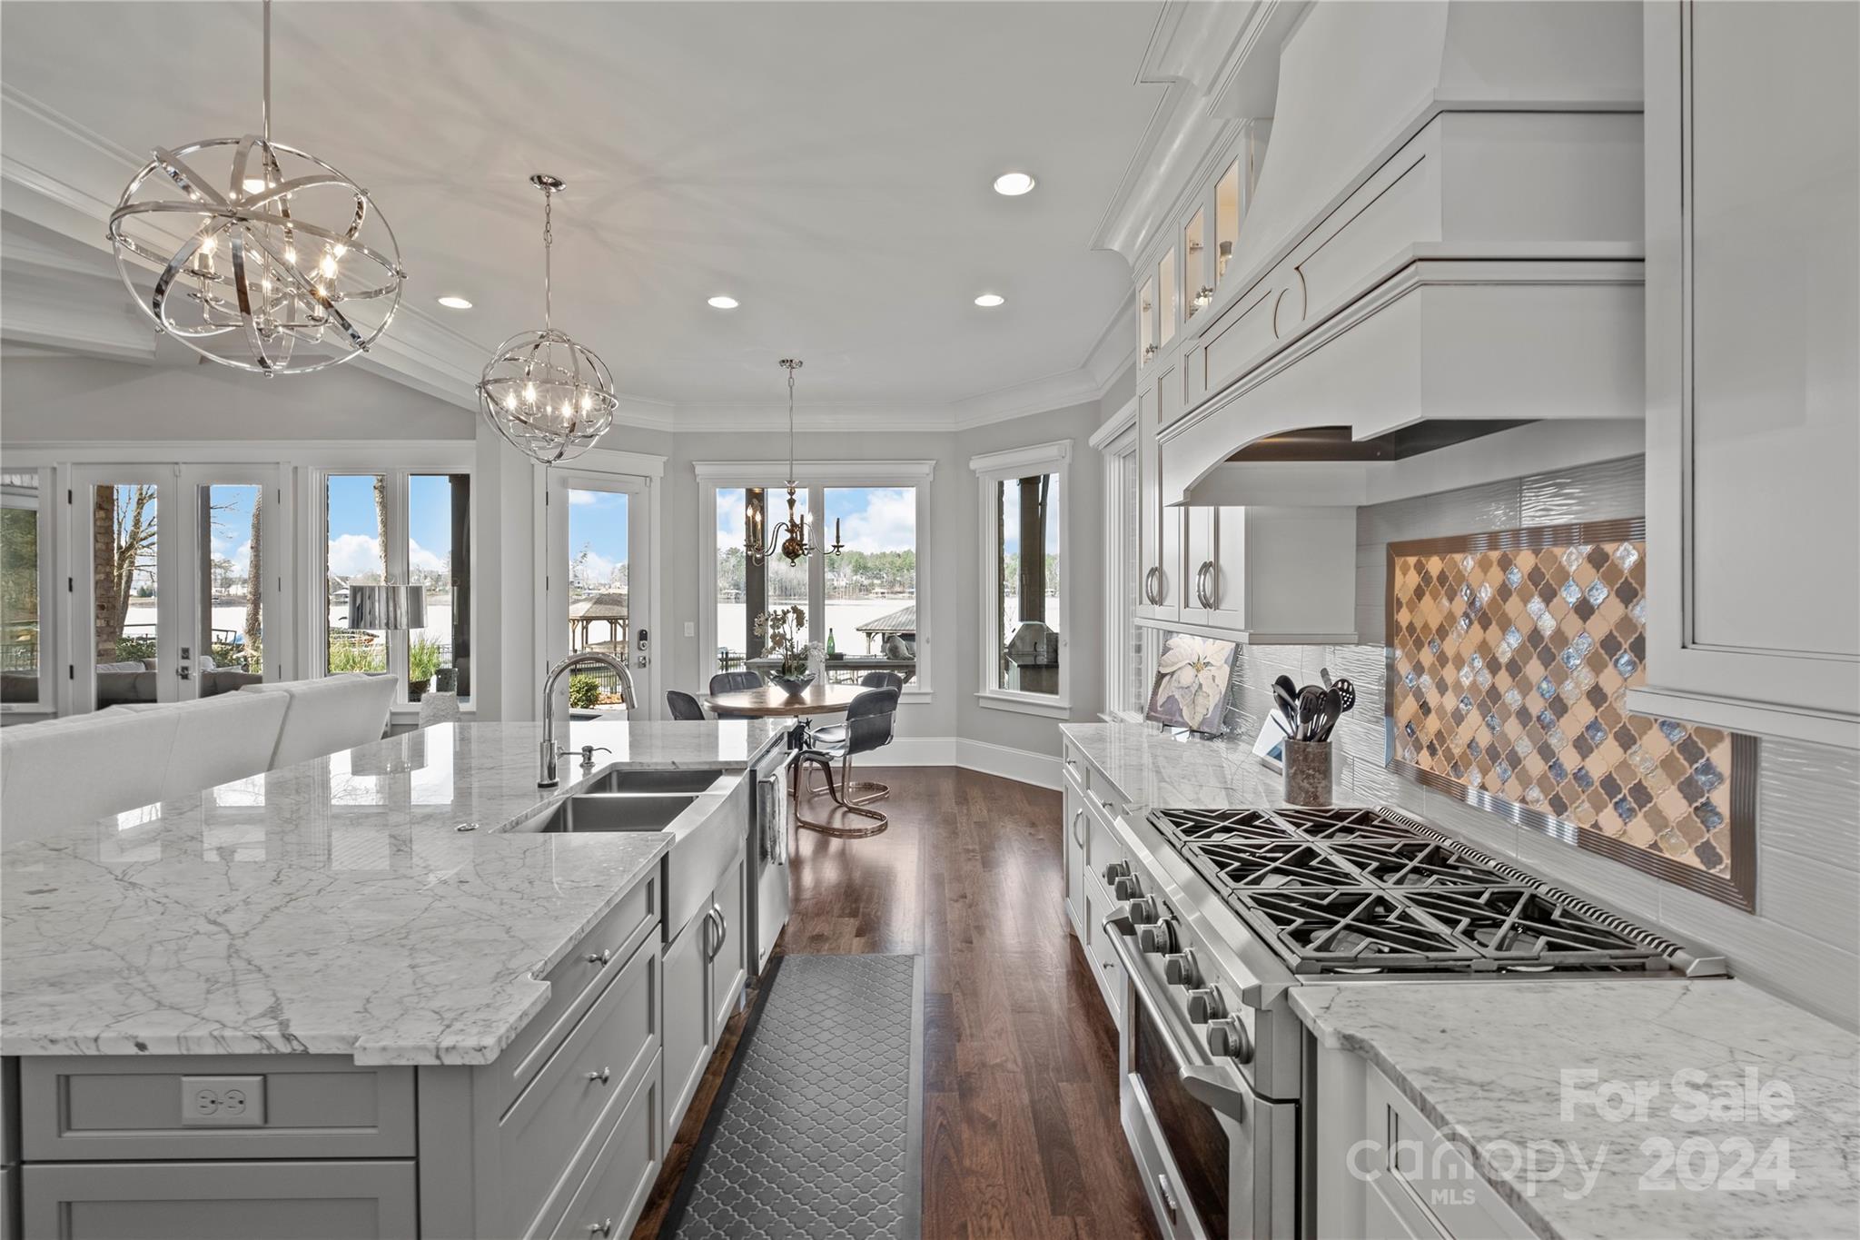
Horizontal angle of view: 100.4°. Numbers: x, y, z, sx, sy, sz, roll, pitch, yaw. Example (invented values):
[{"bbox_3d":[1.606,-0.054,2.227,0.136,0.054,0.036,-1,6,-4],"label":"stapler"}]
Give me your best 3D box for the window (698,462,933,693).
[{"bbox_3d":[-0.981,-0.360,6.630,2.020,1.980,0.130,0,1,0],"label":"window"}]

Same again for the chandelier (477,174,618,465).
[{"bbox_3d":[-1.439,-1.139,2.941,0.490,1.075,0.490,0,2,0],"label":"chandelier"}]

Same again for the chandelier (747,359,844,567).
[{"bbox_3d":[-0.950,-1.029,5.350,0.680,1.430,0.680,0,1,0],"label":"chandelier"}]

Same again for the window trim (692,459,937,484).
[{"bbox_3d":[-0.993,-1.259,6.553,2.040,0.200,0.100,0,2,0],"label":"window trim"}]

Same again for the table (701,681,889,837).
[{"bbox_3d":[-0.950,0.921,5.350,1.220,0.750,1.220,0,1,0],"label":"table"}]

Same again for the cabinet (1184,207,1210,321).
[{"bbox_3d":[1.035,-1.167,2.545,0.330,0.370,0.280,0,1,0],"label":"cabinet"}]

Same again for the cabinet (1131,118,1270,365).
[{"bbox_3d":[1.050,-1.192,2.690,0.370,0.420,1.100,0,1,0],"label":"cabinet"}]

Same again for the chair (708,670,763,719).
[{"bbox_3d":[-1.351,0.850,5.750,0.500,0.860,0.580,-1,2,-44],"label":"chair"}]

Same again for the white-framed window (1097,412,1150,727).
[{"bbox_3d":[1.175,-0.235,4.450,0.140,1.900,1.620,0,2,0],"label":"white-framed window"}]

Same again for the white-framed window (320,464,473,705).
[{"bbox_3d":[-3.939,-0.243,5.697,1.090,1.740,0.140,0,2,0],"label":"white-framed window"}]

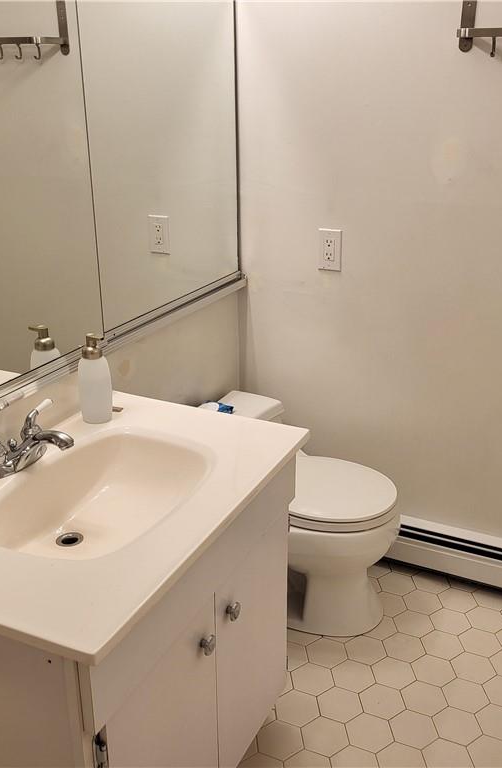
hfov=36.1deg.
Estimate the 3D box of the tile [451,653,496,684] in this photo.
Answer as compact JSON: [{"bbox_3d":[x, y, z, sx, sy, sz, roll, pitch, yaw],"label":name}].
[{"bbox_3d":[0.593,0.761,2.055,0.123,0.008,0.106,10,24,23],"label":"tile"}]

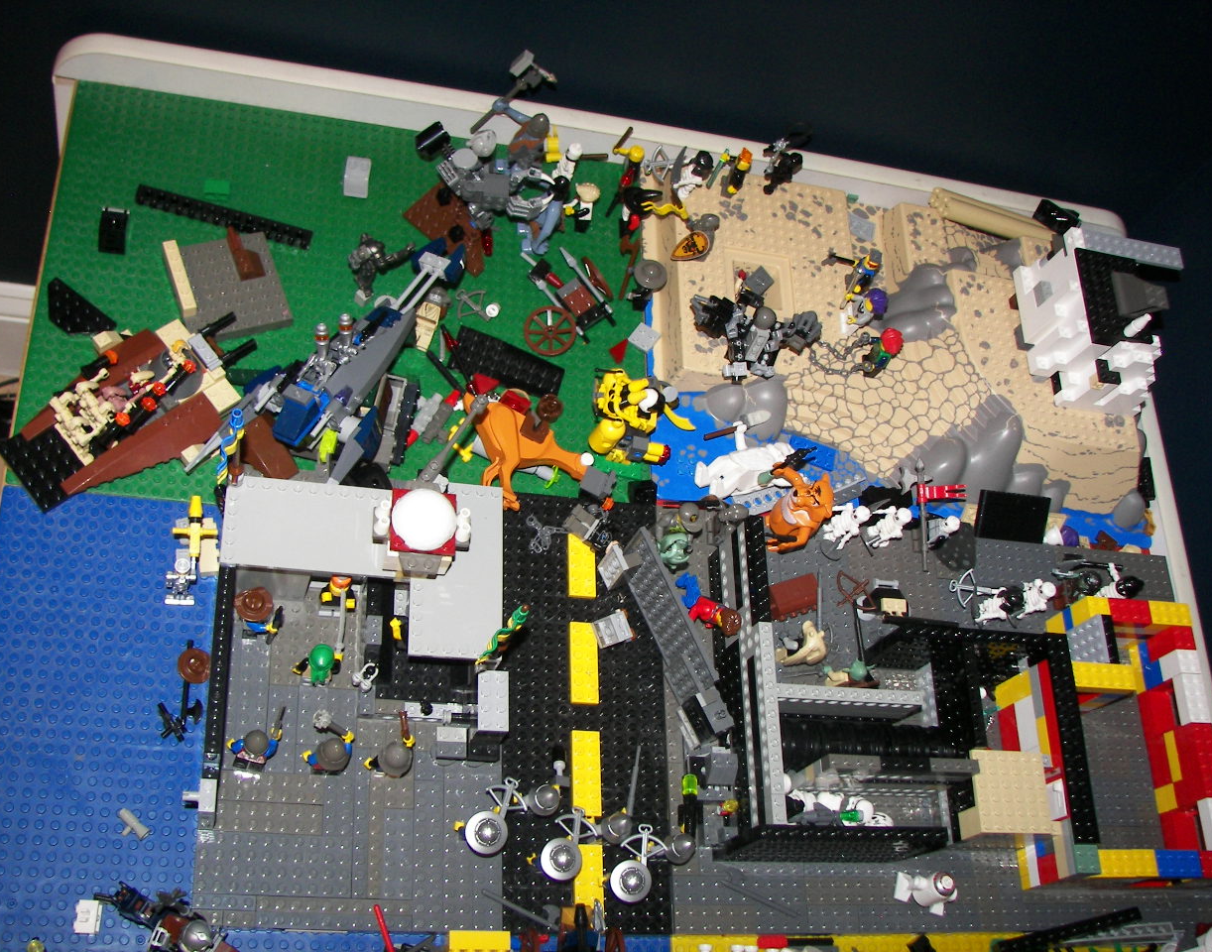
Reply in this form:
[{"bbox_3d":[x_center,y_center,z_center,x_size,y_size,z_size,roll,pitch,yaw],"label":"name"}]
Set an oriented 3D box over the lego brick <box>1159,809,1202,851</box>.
[{"bbox_3d":[0.356,0.222,0.821,0.016,0.012,0.032,6,64,-15],"label":"lego brick"}]

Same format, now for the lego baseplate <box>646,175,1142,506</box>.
[{"bbox_3d":[0.216,-0.089,0.924,0.384,0.042,0.256,6,64,-15],"label":"lego baseplate"}]

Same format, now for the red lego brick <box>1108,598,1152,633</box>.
[{"bbox_3d":[0.334,0.089,0.847,0.032,0.011,0.016,6,64,-15],"label":"red lego brick"}]

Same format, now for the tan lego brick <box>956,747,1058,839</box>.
[{"bbox_3d":[0.233,0.189,0.777,0.049,0.024,0.049,6,64,-15],"label":"tan lego brick"}]

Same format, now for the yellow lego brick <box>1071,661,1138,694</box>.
[{"bbox_3d":[0.301,0.124,0.808,0.048,0.011,0.016,6,64,-15],"label":"yellow lego brick"}]

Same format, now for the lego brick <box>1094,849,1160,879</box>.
[{"bbox_3d":[0.298,0.226,0.767,0.048,0.011,0.016,6,64,-15],"label":"lego brick"}]

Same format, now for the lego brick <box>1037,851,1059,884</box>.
[{"bbox_3d":[0.261,0.226,0.759,0.016,0.019,0.016,6,64,-15],"label":"lego brick"}]

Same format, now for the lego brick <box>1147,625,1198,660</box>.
[{"bbox_3d":[0.373,0.112,0.872,0.016,0.029,0.016,6,65,-15],"label":"lego brick"}]

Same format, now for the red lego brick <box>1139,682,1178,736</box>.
[{"bbox_3d":[0.369,0.157,0.874,0.016,0.029,0.032,6,65,-15],"label":"red lego brick"}]

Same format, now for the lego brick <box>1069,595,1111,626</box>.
[{"bbox_3d":[0.312,0.089,0.850,0.016,0.020,0.016,6,65,-15],"label":"lego brick"}]

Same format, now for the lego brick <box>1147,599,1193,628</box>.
[{"bbox_3d":[0.362,0.090,0.852,0.032,0.011,0.016,6,64,-15],"label":"lego brick"}]

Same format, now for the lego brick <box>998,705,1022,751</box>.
[{"bbox_3d":[0.254,0.157,0.807,0.016,0.019,0.032,6,65,-15],"label":"lego brick"}]

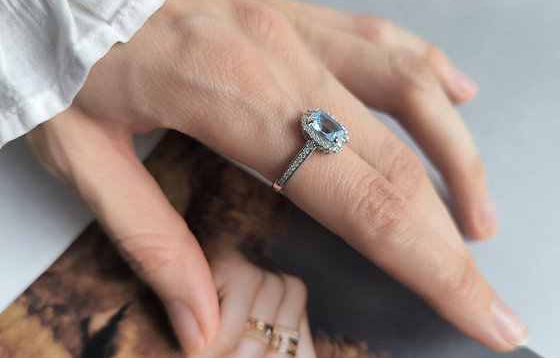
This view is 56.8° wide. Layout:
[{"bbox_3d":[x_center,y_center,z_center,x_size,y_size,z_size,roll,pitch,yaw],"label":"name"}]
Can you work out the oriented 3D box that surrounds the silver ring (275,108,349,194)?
[{"bbox_3d":[0.005,-0.006,0.124,0.011,0.023,0.019,38,52,-4],"label":"silver ring"}]

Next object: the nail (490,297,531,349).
[{"bbox_3d":[0.061,0.038,0.137,0.013,0.003,0.009,47,45,-20],"label":"nail"}]

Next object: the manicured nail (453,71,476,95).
[{"bbox_3d":[0.059,-0.031,0.167,0.009,0.003,0.007,42,45,-25],"label":"manicured nail"}]

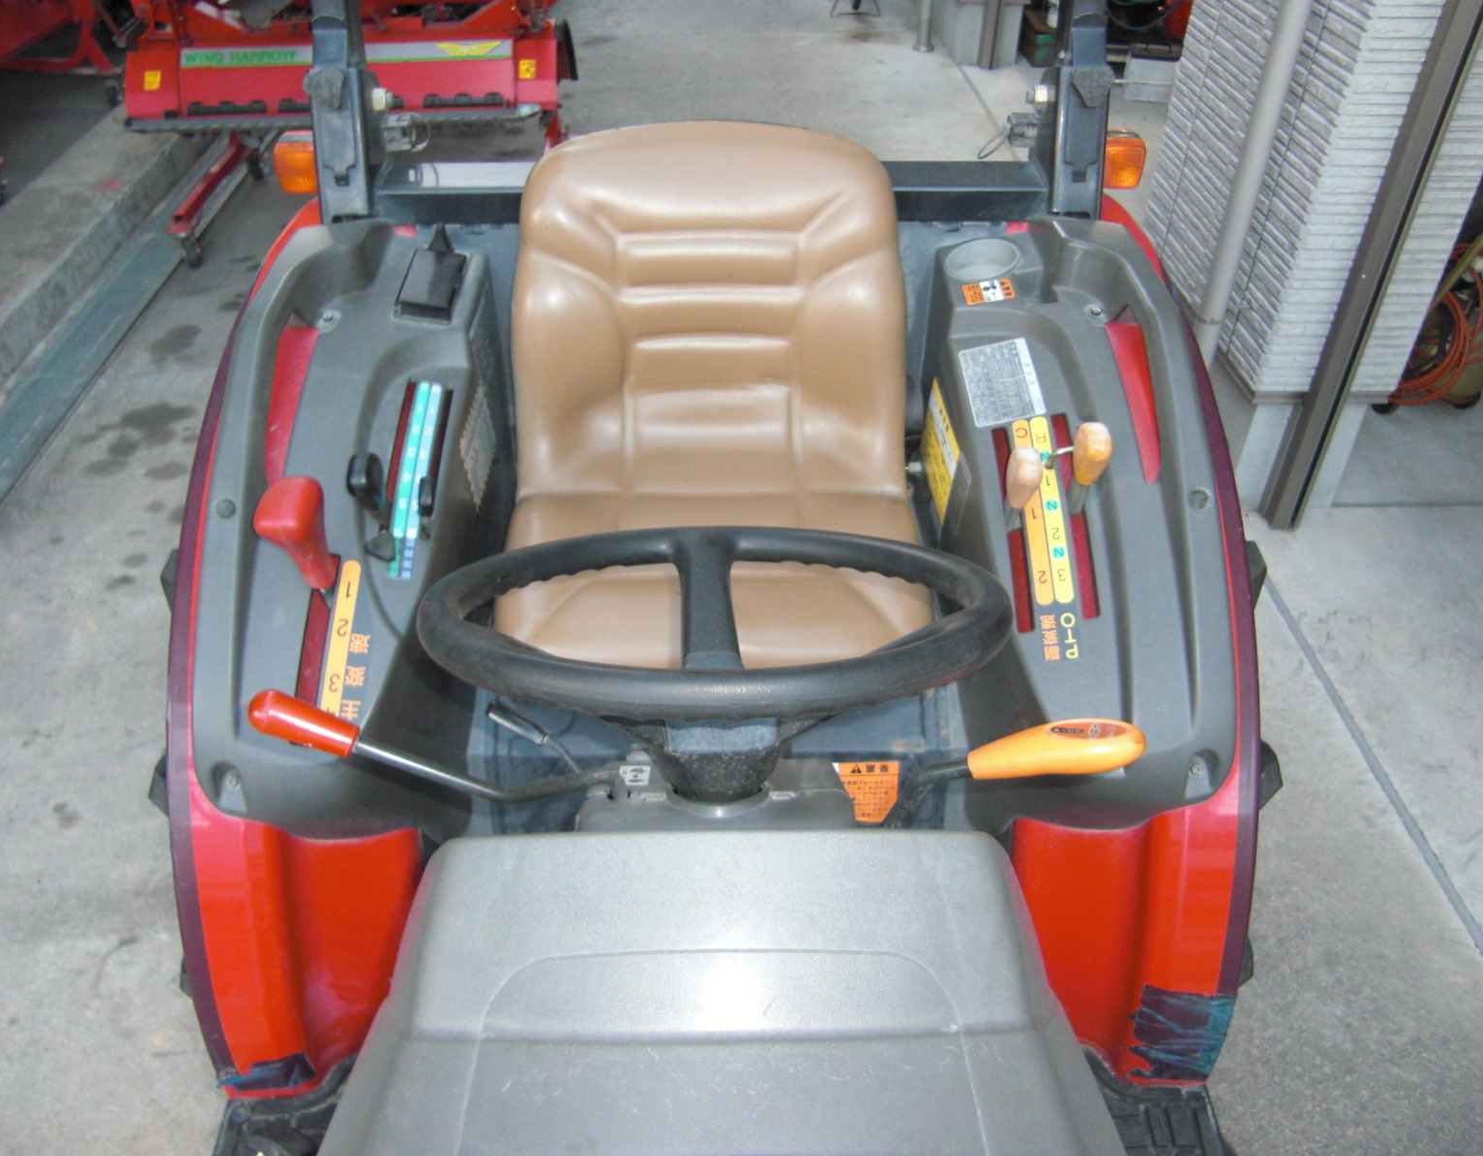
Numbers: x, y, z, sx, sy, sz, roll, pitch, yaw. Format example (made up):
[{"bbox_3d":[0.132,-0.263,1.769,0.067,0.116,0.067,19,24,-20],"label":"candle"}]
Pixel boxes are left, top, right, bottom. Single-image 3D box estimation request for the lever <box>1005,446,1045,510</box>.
[{"bbox_3d":[0.281,-0.099,1.232,0.034,0.060,0.034,-1,41,-1],"label":"lever"}]

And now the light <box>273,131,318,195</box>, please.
[{"bbox_3d":[-0.581,-0.545,1.637,0.064,0.064,0.060,-1,41,-1],"label":"light"}]

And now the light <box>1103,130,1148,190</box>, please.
[{"bbox_3d":[0.503,-0.558,1.662,0.064,0.064,0.060,-1,41,-1],"label":"light"}]

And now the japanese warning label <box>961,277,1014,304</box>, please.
[{"bbox_3d":[0.296,-0.343,1.490,0.056,0.003,0.042,-7,47,13],"label":"japanese warning label"}]

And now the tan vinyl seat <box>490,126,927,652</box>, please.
[{"bbox_3d":[-0.032,-0.175,1.347,0.470,0.455,0.490,-1,41,-1],"label":"tan vinyl seat"}]

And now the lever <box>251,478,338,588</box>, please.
[{"bbox_3d":[-0.422,-0.044,1.177,0.061,0.102,0.056,-1,41,-1],"label":"lever"}]

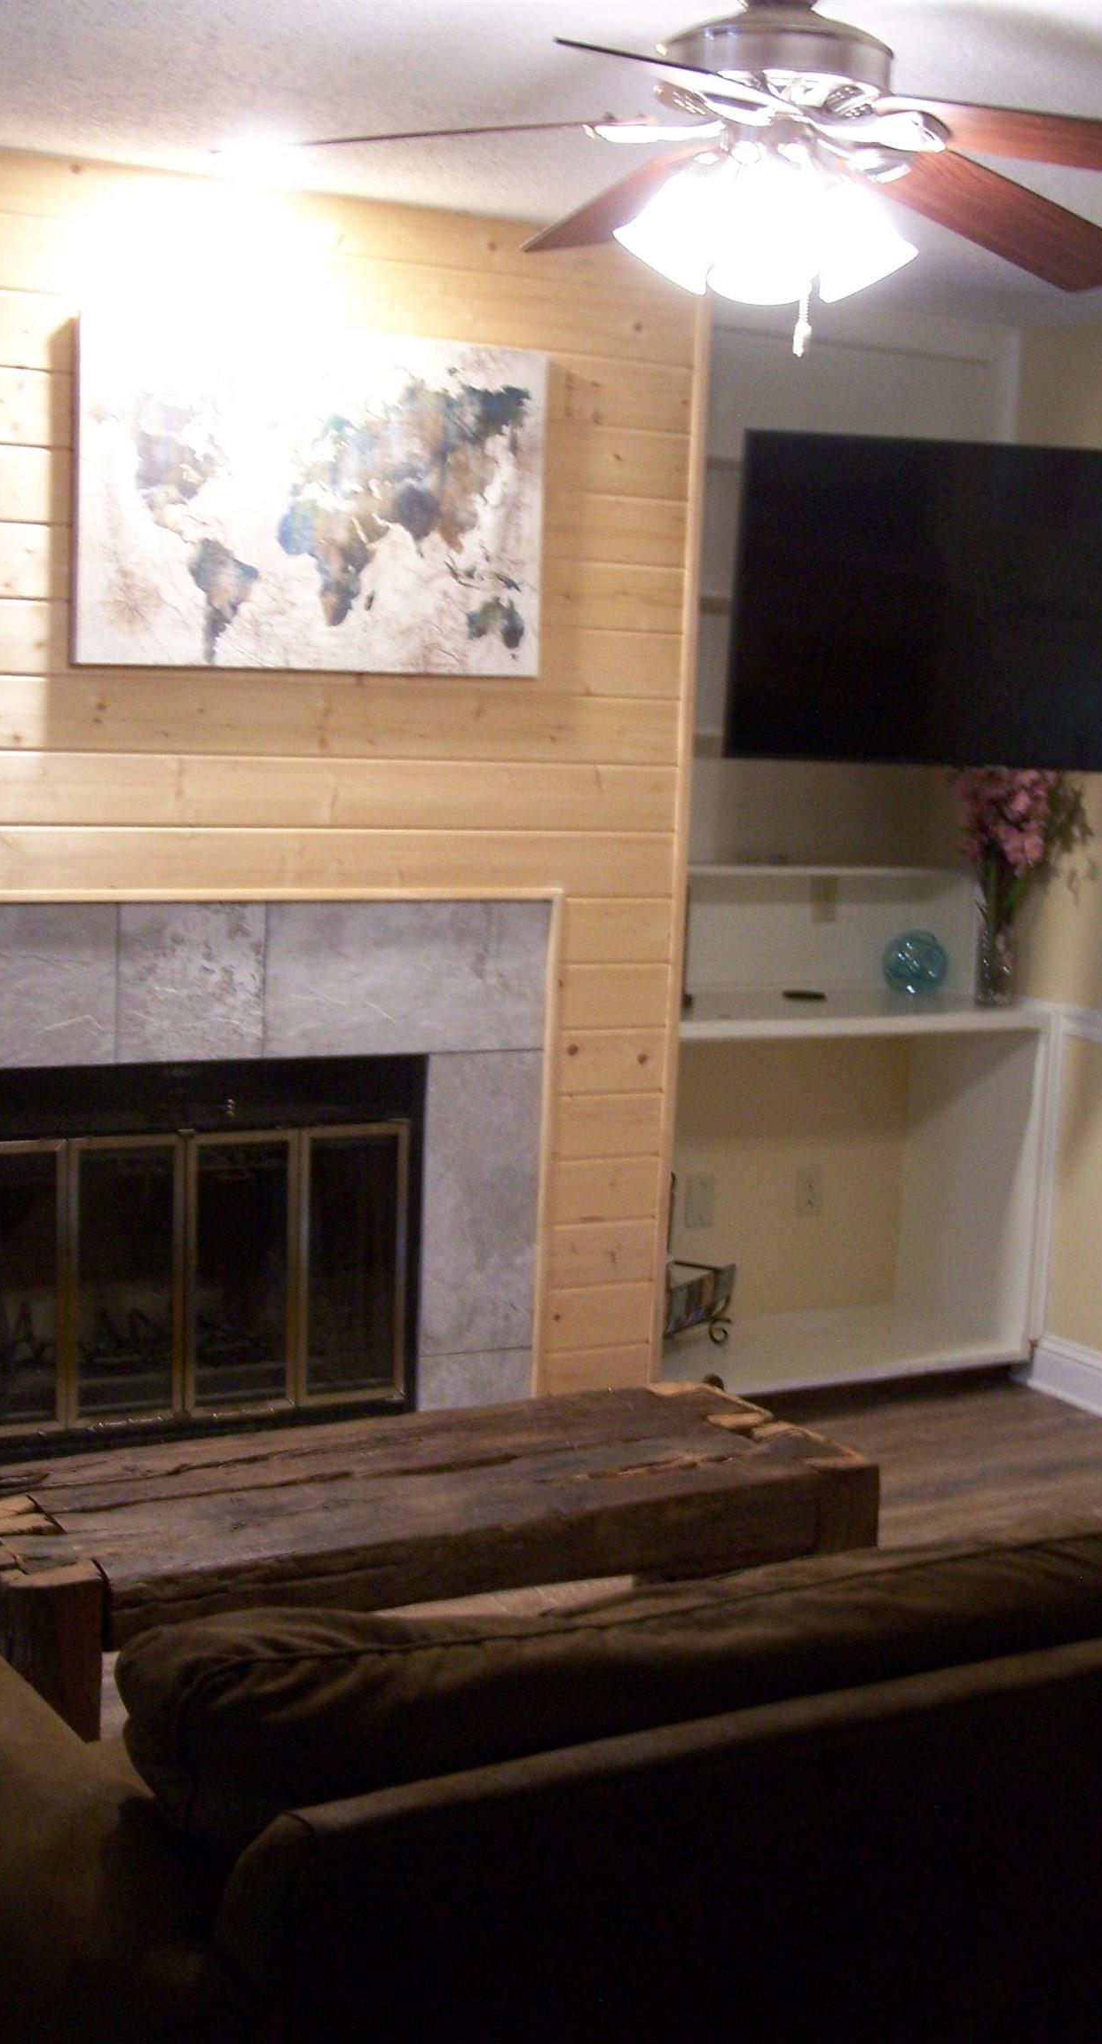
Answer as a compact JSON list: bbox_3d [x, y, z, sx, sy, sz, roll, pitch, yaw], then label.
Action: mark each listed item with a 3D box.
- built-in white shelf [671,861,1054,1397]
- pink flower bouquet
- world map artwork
[{"bbox_3d":[0.585,0.225,5.410,1.030,1.163,0.525,-2,9,-28],"label":"built-in white shelf"},{"bbox_3d":[1.048,-0.335,5.374,0.270,0.594,0.260,2,8,0],"label":"pink flower bouquet"},{"bbox_3d":[-0.430,-0.953,4.356,0.916,0.607,0.037,-2,9,-28],"label":"world map artwork"}]

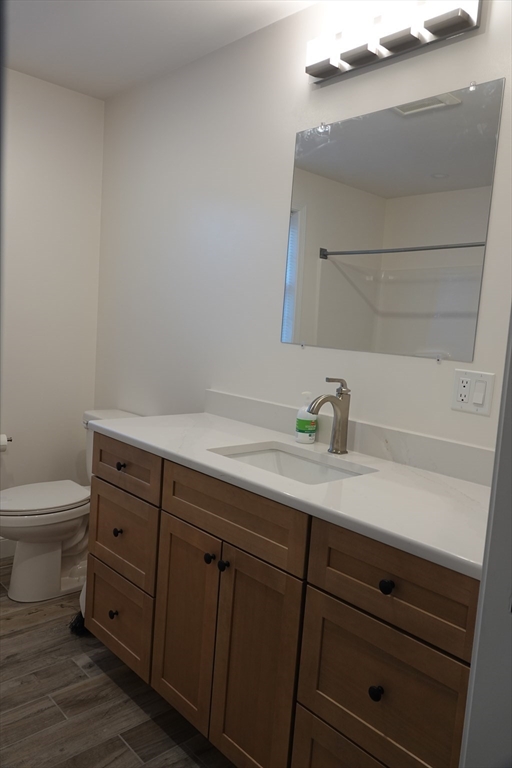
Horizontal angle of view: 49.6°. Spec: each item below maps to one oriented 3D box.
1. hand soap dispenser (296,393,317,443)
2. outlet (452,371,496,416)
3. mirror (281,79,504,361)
[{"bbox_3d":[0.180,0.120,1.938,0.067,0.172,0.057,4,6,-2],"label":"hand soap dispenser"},{"bbox_3d":[0.615,0.025,1.574,0.010,0.117,0.116,-2,9,-44],"label":"outlet"},{"bbox_3d":[0.382,-0.488,1.795,0.010,0.766,0.752,-2,9,-44],"label":"mirror"}]

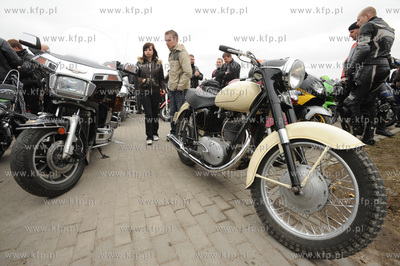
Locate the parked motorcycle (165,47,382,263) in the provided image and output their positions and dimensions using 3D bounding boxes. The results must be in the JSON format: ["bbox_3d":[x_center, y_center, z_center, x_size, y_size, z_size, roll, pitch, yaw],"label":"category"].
[{"bbox_3d":[0.188,-0.050,1.626,0.740,1.070,2.180,1,10,-29],"label":"parked motorcycle"}]

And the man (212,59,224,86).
[{"bbox_3d":[0.602,-1.243,5.484,0.540,1.740,0.360,0,12,8],"label":"man"}]

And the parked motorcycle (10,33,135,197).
[{"bbox_3d":[-1.458,-0.314,2.315,0.950,1.400,2.400,3,9,-25],"label":"parked motorcycle"}]

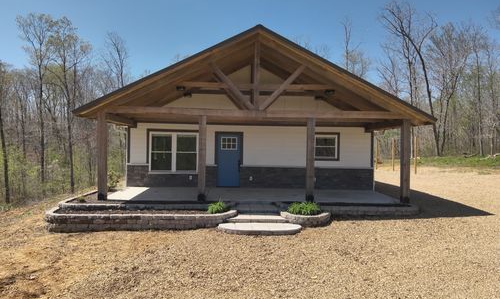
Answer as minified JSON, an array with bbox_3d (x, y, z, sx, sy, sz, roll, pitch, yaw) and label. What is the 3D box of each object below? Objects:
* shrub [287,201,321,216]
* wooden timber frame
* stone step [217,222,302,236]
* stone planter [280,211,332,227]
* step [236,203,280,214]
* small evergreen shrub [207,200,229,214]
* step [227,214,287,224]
[{"bbox_3d":[1.448,1.558,9.350,0.921,0.323,0.630,1,2,-1],"label":"shrub"},{"bbox_3d":[0.152,-1.001,11.277,10.140,5.000,3.200,1,2,-1],"label":"wooden timber frame"},{"bbox_3d":[0.228,1.917,8.395,2.060,0.120,0.740,1,2,-1],"label":"stone step"},{"bbox_3d":[1.494,1.830,9.363,1.420,0.280,1.020,1,2,-1],"label":"stone planter"},{"bbox_3d":[0.233,1.690,9.810,1.210,0.100,0.840,1,2,-1],"label":"step"},{"bbox_3d":[-0.863,1.515,9.157,0.515,0.311,0.500,1,2,-1],"label":"small evergreen shrub"},{"bbox_3d":[0.174,1.796,9.071,1.610,0.100,0.660,1,2,-1],"label":"step"}]

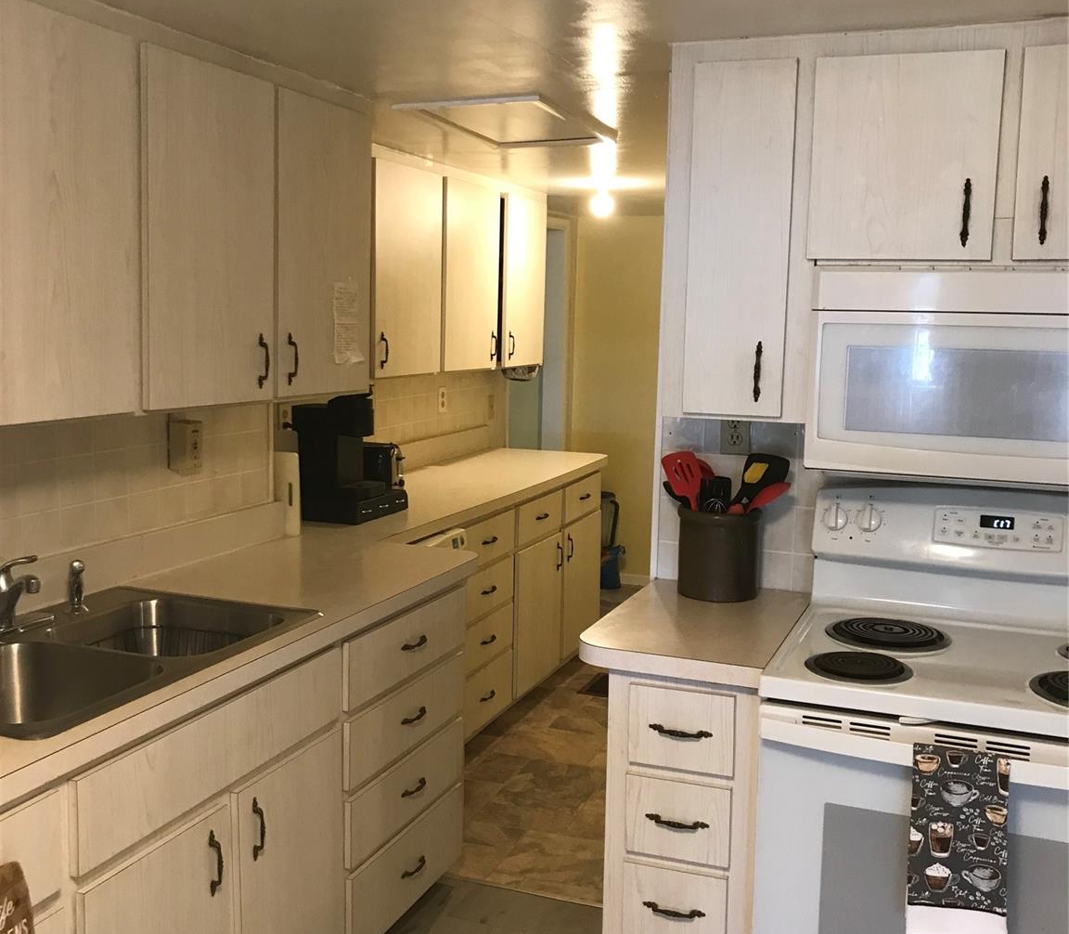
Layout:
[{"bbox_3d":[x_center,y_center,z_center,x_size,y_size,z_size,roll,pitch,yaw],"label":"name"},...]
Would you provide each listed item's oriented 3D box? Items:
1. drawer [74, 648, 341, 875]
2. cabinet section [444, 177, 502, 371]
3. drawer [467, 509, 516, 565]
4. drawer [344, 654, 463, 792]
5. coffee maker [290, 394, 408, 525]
[{"bbox_3d":[-0.754,0.498,2.205,0.430,0.160,0.785,4,8,21],"label":"drawer"},{"bbox_3d":[-0.378,-0.735,4.470,0.325,0.693,0.460,4,9,22],"label":"cabinet section"},{"bbox_3d":[-0.354,0.241,4.233,0.450,0.157,0.445,4,8,21],"label":"drawer"},{"bbox_3d":[-0.502,0.597,2.913,0.450,0.167,0.605,4,8,21],"label":"drawer"},{"bbox_3d":[-0.600,-0.042,3.700,0.270,0.388,0.340,4,8,21],"label":"coffee maker"}]

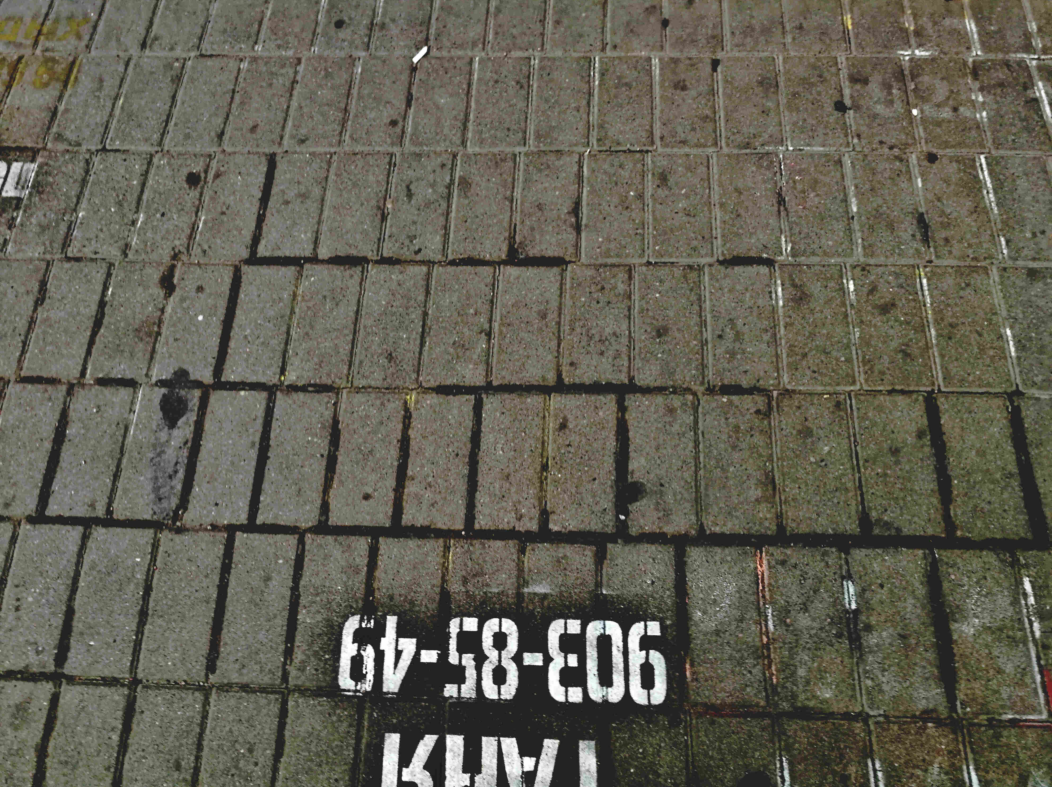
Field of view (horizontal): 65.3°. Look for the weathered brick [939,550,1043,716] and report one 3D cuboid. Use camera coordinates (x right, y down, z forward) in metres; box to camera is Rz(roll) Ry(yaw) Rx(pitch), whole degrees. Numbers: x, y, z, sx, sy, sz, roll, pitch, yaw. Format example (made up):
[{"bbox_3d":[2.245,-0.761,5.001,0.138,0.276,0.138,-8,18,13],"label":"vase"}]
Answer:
[{"bbox_3d":[0.561,0.298,1.019,0.098,0.060,0.199,-1,69,6],"label":"weathered brick"}]

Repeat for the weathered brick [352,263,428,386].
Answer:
[{"bbox_3d":[-0.205,-0.097,1.302,0.099,0.060,0.200,1,69,4],"label":"weathered brick"}]

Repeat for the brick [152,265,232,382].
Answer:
[{"bbox_3d":[-0.507,-0.100,1.290,0.097,0.060,0.198,1,68,5],"label":"brick"}]

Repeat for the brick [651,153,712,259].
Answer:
[{"bbox_3d":[0.242,-0.284,1.308,0.097,0.060,0.198,1,68,5],"label":"brick"}]

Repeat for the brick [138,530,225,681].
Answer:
[{"bbox_3d":[-0.462,0.297,1.141,0.098,0.060,0.199,0,71,6],"label":"brick"}]

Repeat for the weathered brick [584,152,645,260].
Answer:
[{"bbox_3d":[0.147,-0.294,1.358,0.099,0.060,0.200,1,69,4],"label":"weathered brick"}]

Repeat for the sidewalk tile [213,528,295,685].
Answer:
[{"bbox_3d":[-0.365,0.303,1.155,0.099,0.060,0.200,0,69,4],"label":"sidewalk tile"}]

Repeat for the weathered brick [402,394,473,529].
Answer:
[{"bbox_3d":[-0.122,0.103,1.179,0.097,0.060,0.198,1,68,5],"label":"weathered brick"}]

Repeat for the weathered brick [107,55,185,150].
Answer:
[{"bbox_3d":[-0.648,-0.490,1.436,0.098,0.060,0.199,1,68,4],"label":"weathered brick"}]

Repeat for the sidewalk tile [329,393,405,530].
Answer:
[{"bbox_3d":[-0.220,0.100,1.181,0.098,0.060,0.199,0,70,6],"label":"sidewalk tile"}]

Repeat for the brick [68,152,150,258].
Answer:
[{"bbox_3d":[-0.686,-0.304,1.387,0.097,0.060,0.198,1,68,5],"label":"brick"}]

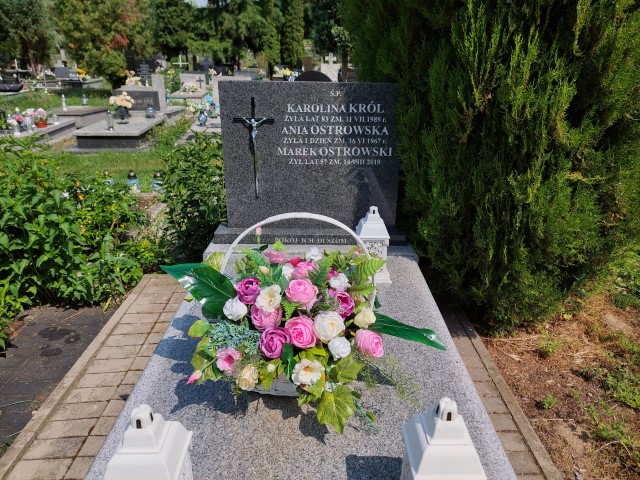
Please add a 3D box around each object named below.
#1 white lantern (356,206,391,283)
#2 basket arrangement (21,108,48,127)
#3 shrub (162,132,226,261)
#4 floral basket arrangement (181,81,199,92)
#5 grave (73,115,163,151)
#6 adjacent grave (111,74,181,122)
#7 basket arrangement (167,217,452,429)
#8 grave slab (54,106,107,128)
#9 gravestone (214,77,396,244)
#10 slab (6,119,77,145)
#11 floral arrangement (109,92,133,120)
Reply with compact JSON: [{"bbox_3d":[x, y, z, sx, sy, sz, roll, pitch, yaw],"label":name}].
[{"bbox_3d":[0.250,0.010,2.037,0.150,0.330,0.150,0,24,3],"label":"white lantern"},{"bbox_3d":[-4.758,-2.048,7.407,0.420,0.310,0.320,-1,24,0],"label":"basket arrangement"},{"bbox_3d":[-0.803,-0.256,3.003,0.570,0.900,0.540,-1,24,0],"label":"shrub"},{"bbox_3d":[-3.525,-4.142,12.056,0.460,0.340,0.380,-1,24,0],"label":"floral basket arrangement"},{"bbox_3d":[-3.334,-1.897,7.603,1.020,0.220,2.050,-4,24,-6],"label":"grave"},{"bbox_3d":[-3.399,-2.762,8.675,1.150,0.880,0.450,-2,24,-3],"label":"adjacent grave"},{"bbox_3d":[-0.033,0.202,1.390,0.840,0.510,0.520,-1,24,0],"label":"basket arrangement"},{"bbox_3d":[-4.923,-2.553,9.152,0.850,0.200,1.350,-1,24,0],"label":"grave slab"},{"bbox_3d":[-0.045,-0.355,2.110,0.860,0.740,0.170,0,20,0],"label":"gravestone"},{"bbox_3d":[-4.904,-1.737,7.326,1.000,0.200,1.900,-1,24,0],"label":"slab"},{"bbox_3d":[-3.399,-2.296,7.679,0.430,0.470,0.370,-1,24,0],"label":"floral arrangement"}]

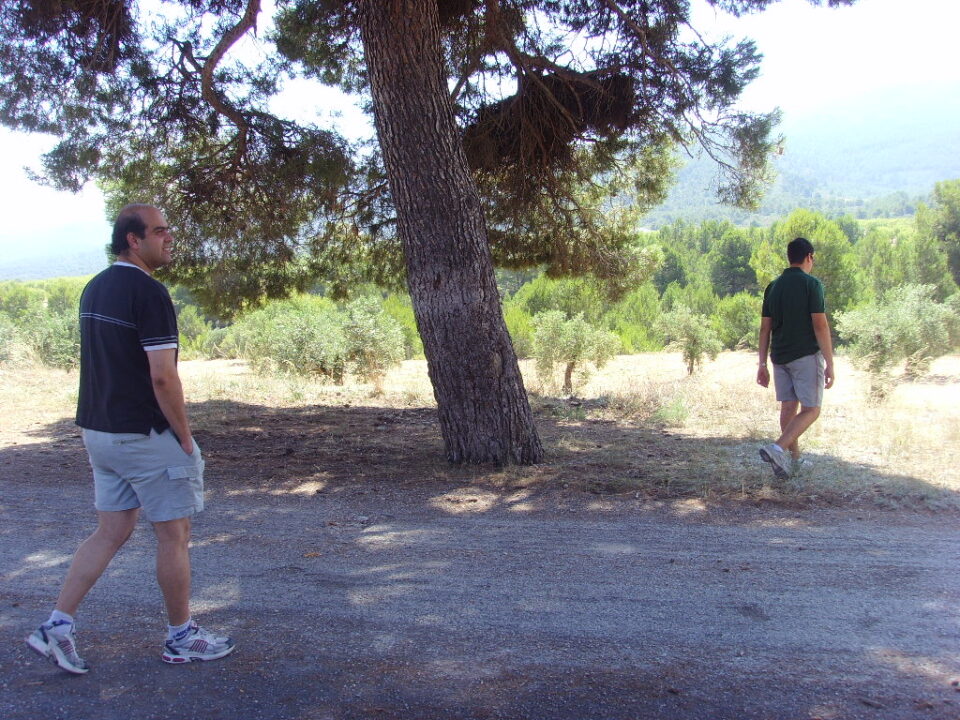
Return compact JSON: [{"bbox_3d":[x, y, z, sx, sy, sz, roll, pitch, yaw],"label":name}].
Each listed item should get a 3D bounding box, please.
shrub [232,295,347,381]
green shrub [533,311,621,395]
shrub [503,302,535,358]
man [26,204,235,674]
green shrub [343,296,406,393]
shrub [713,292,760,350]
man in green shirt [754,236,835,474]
[{"bbox_3d":[-3.258,-0.346,18.430,1.950,1.537,1.657,0,5,0],"label":"shrub"},{"bbox_3d":[1.561,-0.119,17.438,1.424,1.359,1.353,0,5,0],"label":"green shrub"},{"bbox_3d":[0.661,-0.706,25.939,1.298,1.345,1.233,0,5,0],"label":"shrub"},{"bbox_3d":[-1.323,0.299,4.016,0.720,1.730,0.540,-4,6,-36],"label":"man"},{"bbox_3d":[-1.723,-0.255,17.430,1.068,1.535,1.014,0,5,0],"label":"green shrub"},{"bbox_3d":[6.705,-0.992,27.932,1.372,1.499,1.303,0,5,0],"label":"shrub"},{"bbox_3d":[2.343,-0.036,7.955,0.540,1.720,0.600,5,7,42],"label":"man in green shirt"}]

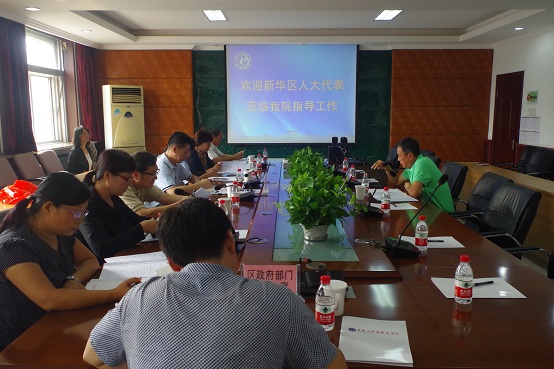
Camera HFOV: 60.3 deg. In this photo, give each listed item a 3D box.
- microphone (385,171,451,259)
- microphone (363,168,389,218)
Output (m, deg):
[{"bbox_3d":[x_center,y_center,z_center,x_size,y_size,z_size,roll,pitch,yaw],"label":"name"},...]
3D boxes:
[{"bbox_3d":[0.690,0.147,2.311,0.280,0.380,0.160,0,9,0],"label":"microphone"},{"bbox_3d":[0.667,0.037,3.174,0.170,0.330,0.150,0,9,0],"label":"microphone"}]

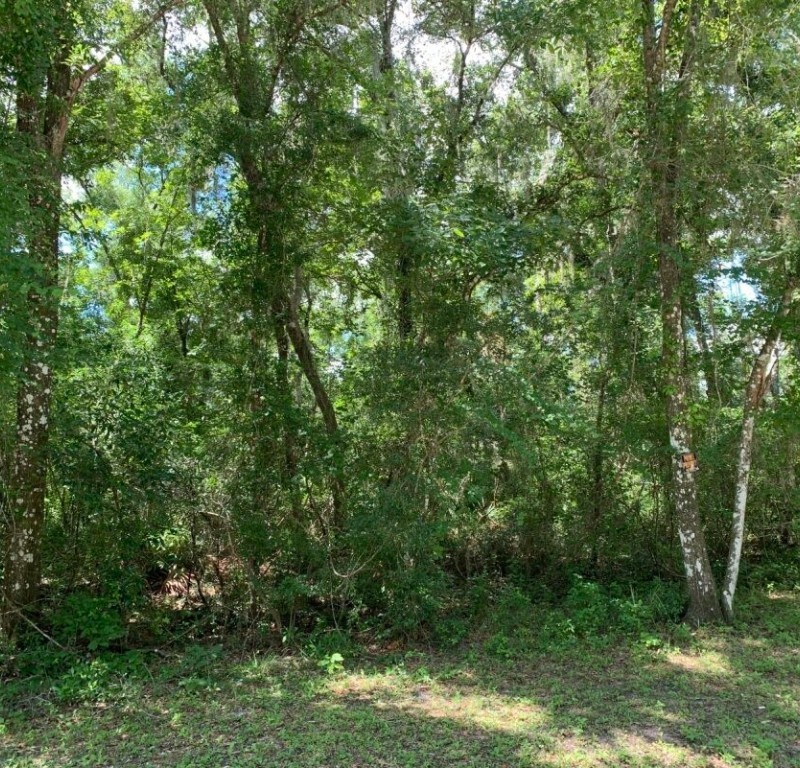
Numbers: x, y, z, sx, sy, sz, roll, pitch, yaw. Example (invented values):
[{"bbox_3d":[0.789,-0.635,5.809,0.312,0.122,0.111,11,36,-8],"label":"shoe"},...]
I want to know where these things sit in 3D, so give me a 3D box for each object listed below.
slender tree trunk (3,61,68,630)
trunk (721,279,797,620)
[{"bbox_3d":[-4.100,-0.615,8.771,0.500,6.600,0.460,0,-8,0],"label":"slender tree trunk"},{"bbox_3d":[4.230,0.696,9.193,0.450,4.100,0.380,13,-8,2],"label":"trunk"}]

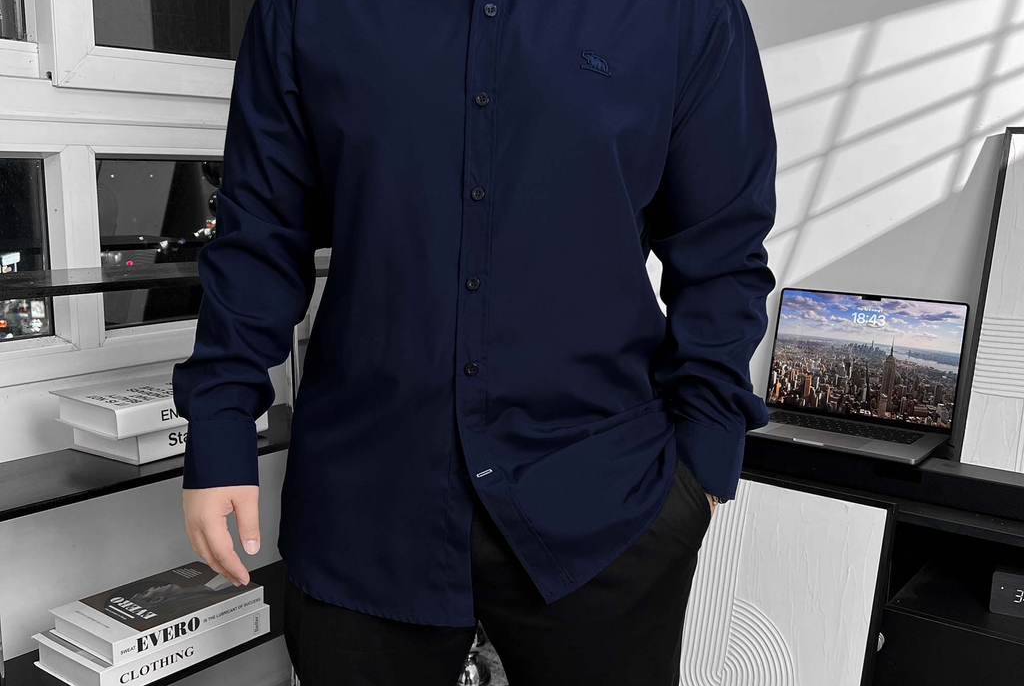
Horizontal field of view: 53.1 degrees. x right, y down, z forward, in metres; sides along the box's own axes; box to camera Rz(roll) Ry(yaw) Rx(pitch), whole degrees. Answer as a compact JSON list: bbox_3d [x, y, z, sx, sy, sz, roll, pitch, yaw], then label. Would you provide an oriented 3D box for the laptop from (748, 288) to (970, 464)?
[{"bbox_3d":[0.604,0.046,1.875,0.355,0.251,0.286,8,10,34],"label":"laptop"}]

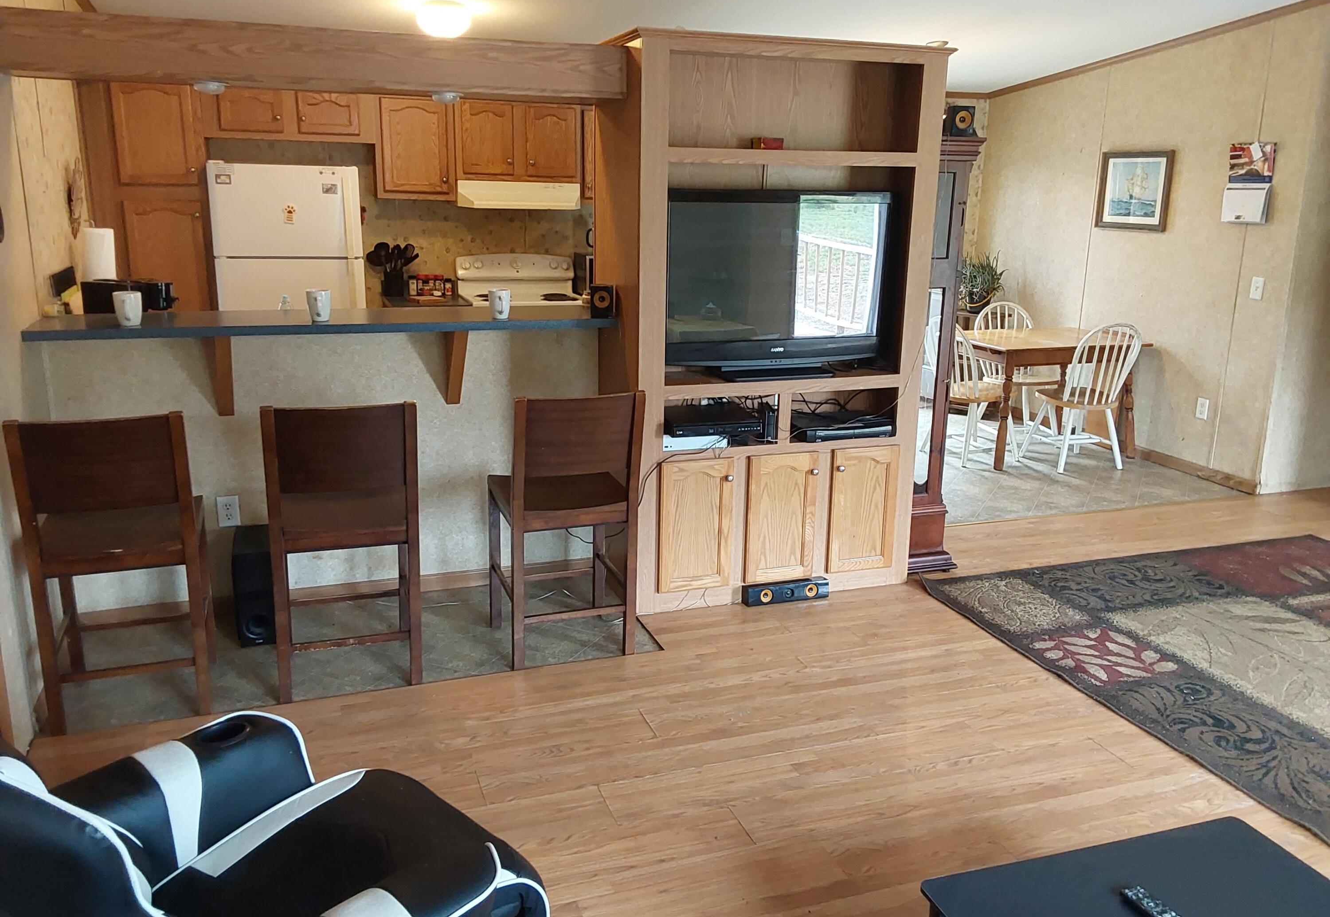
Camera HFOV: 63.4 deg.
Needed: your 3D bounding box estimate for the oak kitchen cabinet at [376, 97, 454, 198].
[{"bbox_3d":[-1.510,-1.851,6.392,0.450,0.600,0.330,-4,15,-19],"label":"oak kitchen cabinet"}]

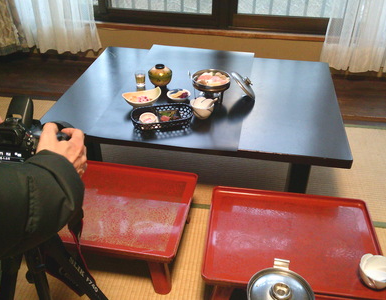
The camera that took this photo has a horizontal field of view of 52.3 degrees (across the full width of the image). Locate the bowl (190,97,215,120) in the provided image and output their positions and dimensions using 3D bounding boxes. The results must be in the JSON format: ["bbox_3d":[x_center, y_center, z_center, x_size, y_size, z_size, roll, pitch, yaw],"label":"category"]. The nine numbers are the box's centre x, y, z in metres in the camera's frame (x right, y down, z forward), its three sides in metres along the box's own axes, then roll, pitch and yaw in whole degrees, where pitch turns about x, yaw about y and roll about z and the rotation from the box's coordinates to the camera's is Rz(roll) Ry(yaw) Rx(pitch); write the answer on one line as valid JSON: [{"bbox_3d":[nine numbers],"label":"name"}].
[{"bbox_3d":[0.048,-0.166,1.654,0.108,0.066,0.102,6,37,8],"label":"bowl"}]

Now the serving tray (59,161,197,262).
[{"bbox_3d":[-0.289,0.200,1.438,0.553,0.034,0.412,6,37,8],"label":"serving tray"}]

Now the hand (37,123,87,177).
[{"bbox_3d":[-0.248,-0.001,0.740,0.095,0.090,0.115,12,38,16],"label":"hand"}]

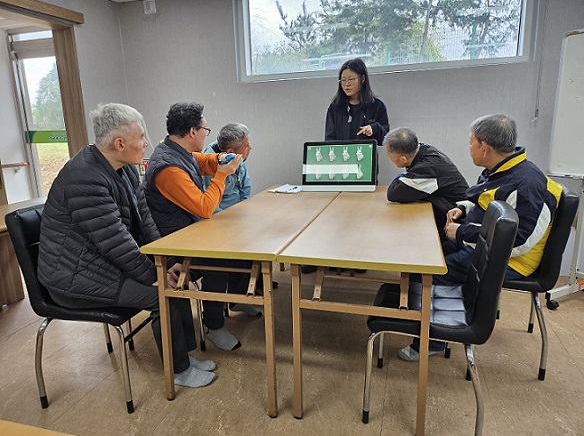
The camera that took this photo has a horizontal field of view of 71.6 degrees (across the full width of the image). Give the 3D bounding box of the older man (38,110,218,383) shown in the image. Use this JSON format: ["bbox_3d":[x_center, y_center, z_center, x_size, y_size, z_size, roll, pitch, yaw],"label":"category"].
[{"bbox_3d":[-0.716,0.154,1.845,0.700,1.300,0.480,0,13,4],"label":"older man"}]

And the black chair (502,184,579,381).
[{"bbox_3d":[1.095,0.275,2.128,0.540,0.870,0.480,5,14,26],"label":"black chair"}]

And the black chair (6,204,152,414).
[{"bbox_3d":[-0.846,0.366,1.894,0.540,0.870,0.470,1,13,9],"label":"black chair"}]

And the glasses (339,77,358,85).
[{"bbox_3d":[0.445,-1.067,3.164,0.140,0.045,0.140,8,15,36],"label":"glasses"}]

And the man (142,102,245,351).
[{"bbox_3d":[-0.530,0.030,2.322,0.660,1.330,0.500,0,13,4],"label":"man"}]

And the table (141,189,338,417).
[{"bbox_3d":[-0.073,0.289,2.504,0.580,0.727,1.840,2,13,16],"label":"table"}]

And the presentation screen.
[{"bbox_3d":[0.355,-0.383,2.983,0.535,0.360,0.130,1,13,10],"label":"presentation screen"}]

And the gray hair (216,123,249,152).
[{"bbox_3d":[-0.398,-0.552,2.738,0.210,0.160,0.170,-7,14,-24],"label":"gray hair"}]

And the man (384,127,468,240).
[{"bbox_3d":[0.982,0.000,2.664,0.760,1.180,0.520,4,14,24],"label":"man"}]

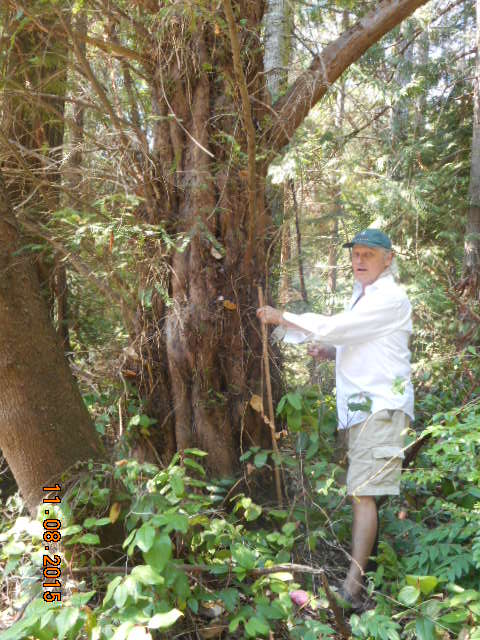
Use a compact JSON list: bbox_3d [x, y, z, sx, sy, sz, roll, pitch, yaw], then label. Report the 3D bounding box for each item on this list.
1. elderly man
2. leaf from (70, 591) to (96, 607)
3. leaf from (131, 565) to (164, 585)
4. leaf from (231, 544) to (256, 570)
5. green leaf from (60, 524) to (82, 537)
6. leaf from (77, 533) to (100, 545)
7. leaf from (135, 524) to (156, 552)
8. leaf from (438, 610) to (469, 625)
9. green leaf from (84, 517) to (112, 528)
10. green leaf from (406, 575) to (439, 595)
[{"bbox_3d":[0.431,0.454,3.750,0.680,1.740,0.550,-2,4,-27],"label":"elderly man"},{"bbox_3d":[-0.491,0.873,2.550,0.084,0.020,0.055,-20,55,-25],"label":"leaf"},{"bbox_3d":[-0.284,0.782,2.500,0.100,0.020,0.055,-18,53,-20],"label":"leaf"},{"bbox_3d":[0.012,0.832,2.850,0.070,0.100,0.025,-41,-19,-18],"label":"leaf"},{"bbox_3d":[-0.570,0.712,2.750,0.076,0.020,0.050,-13,48,-23],"label":"green leaf"},{"bbox_3d":[-0.512,0.739,2.750,0.077,0.020,0.050,-6,45,-16],"label":"leaf"},{"bbox_3d":[-0.302,0.698,2.600,0.060,0.084,0.020,7,-32,-2],"label":"leaf"},{"bbox_3d":[0.748,1.042,2.850,0.100,0.020,0.055,-15,42,-2],"label":"leaf"},{"bbox_3d":[-0.490,0.697,2.800,0.100,0.020,0.050,-6,45,-15],"label":"green leaf"},{"bbox_3d":[0.684,0.992,3.050,0.100,0.070,0.025,7,-24,16],"label":"green leaf"}]

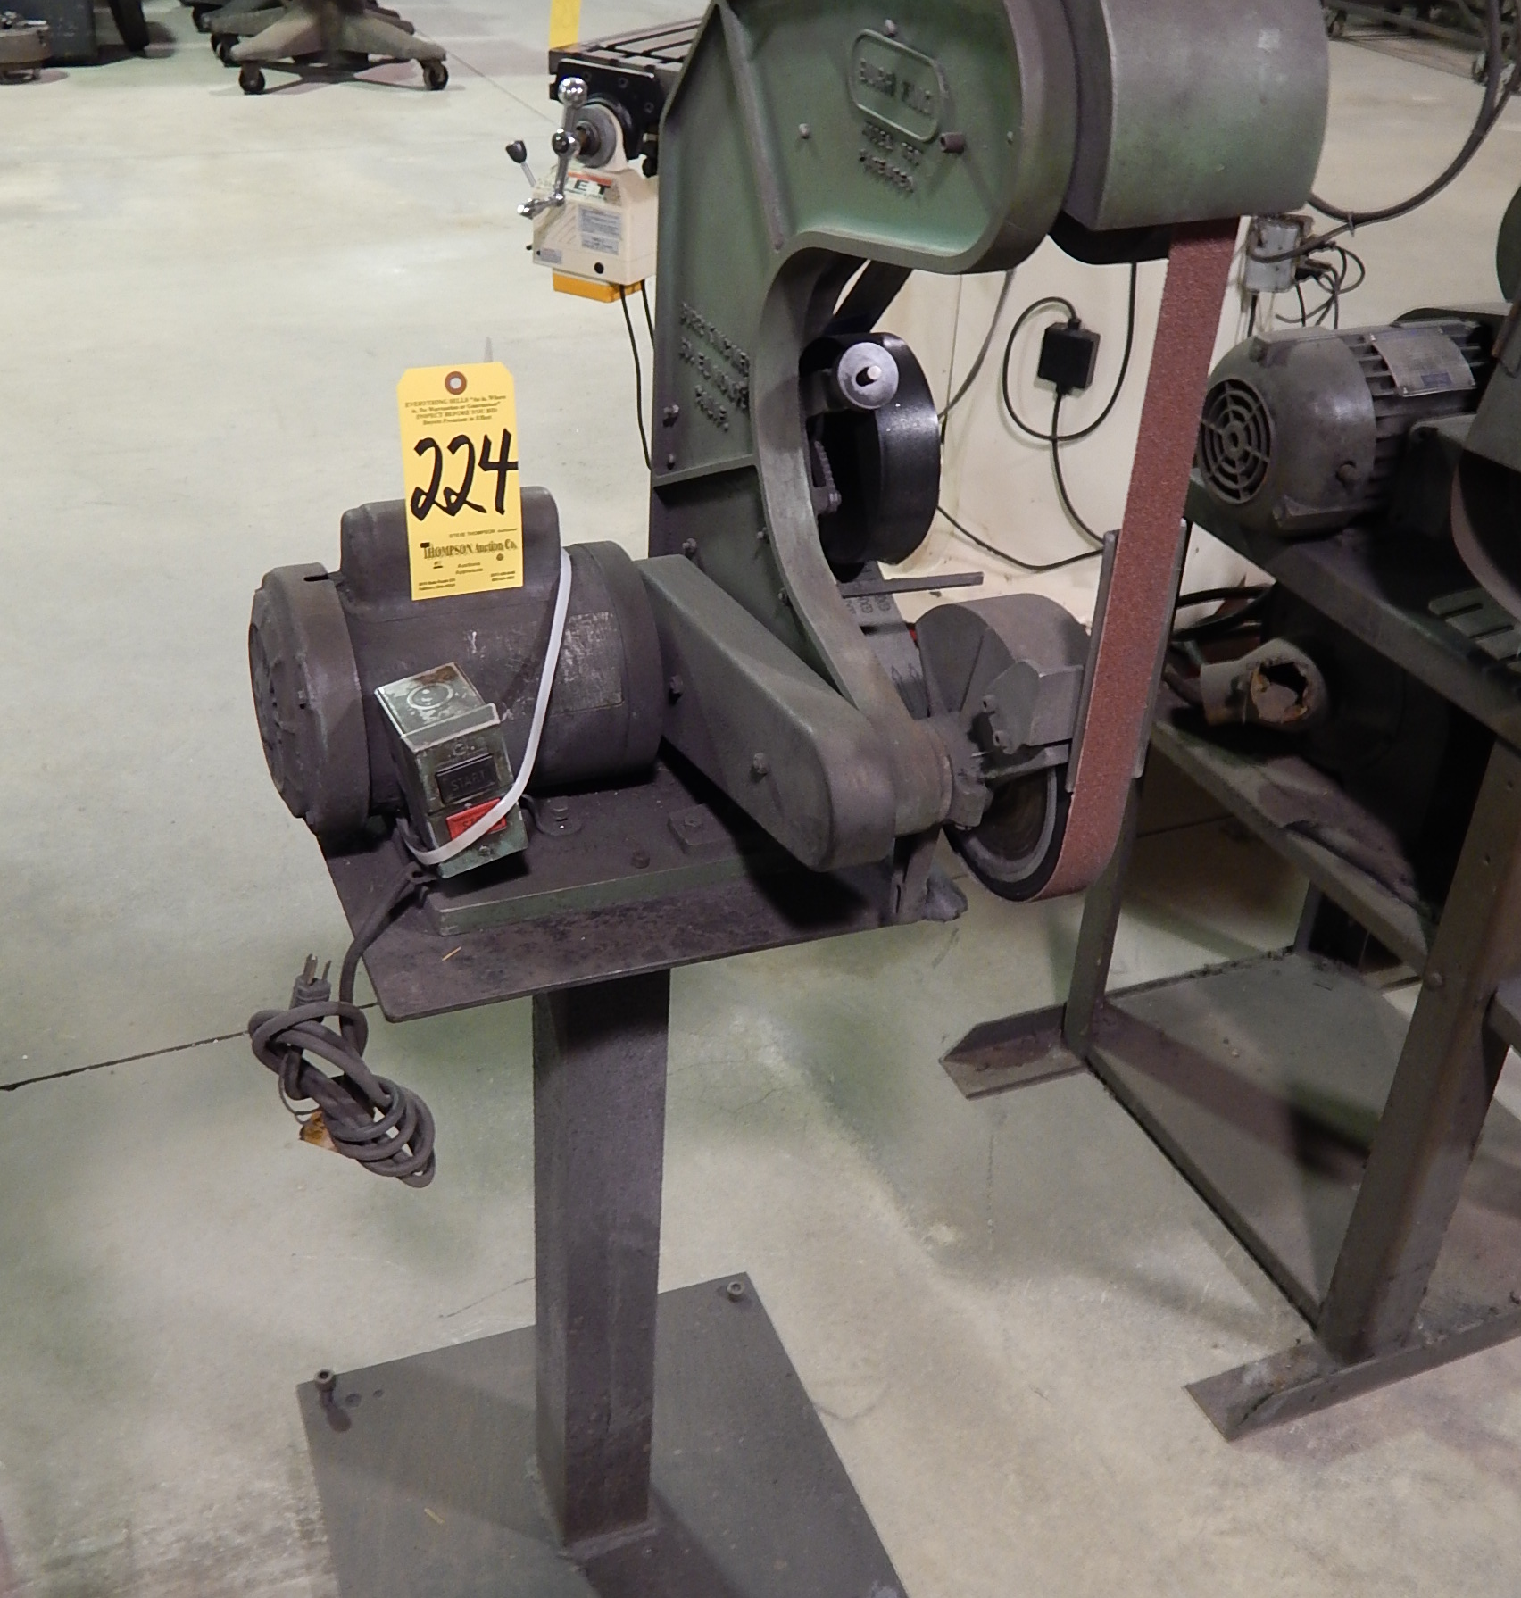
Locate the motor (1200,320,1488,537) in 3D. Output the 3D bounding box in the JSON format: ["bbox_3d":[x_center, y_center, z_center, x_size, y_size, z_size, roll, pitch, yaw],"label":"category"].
[{"bbox_3d":[0.602,-0.366,1.809,0.325,0.215,0.220,-11,34,-23],"label":"motor"}]

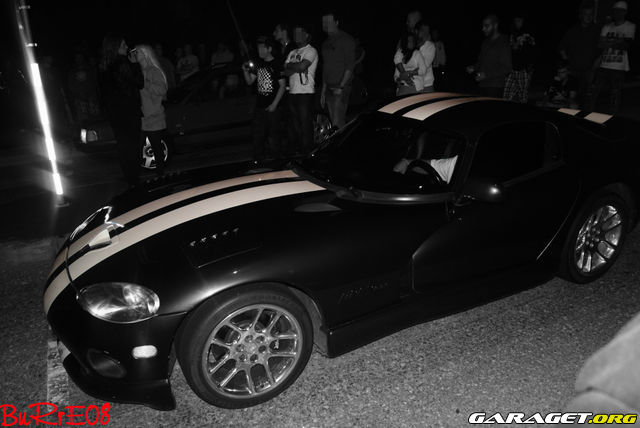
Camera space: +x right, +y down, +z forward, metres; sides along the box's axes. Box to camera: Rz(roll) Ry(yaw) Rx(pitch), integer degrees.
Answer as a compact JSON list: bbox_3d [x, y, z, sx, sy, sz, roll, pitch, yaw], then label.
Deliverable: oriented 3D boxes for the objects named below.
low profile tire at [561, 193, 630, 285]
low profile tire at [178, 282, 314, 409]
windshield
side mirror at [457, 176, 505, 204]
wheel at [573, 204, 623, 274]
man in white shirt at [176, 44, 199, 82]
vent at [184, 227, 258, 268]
[{"bbox_3d":[1.823,0.136,3.360,0.660,0.660,0.320,-12,22,-24],"label":"low profile tire"},{"bbox_3d":[-0.367,0.617,2.387,0.650,0.650,0.275,-12,22,-23],"label":"low profile tire"},{"bbox_3d":[0.282,-0.451,3.255,0.800,0.340,1.450,-12,22,-24],"label":"windshield"},{"bbox_3d":[0.860,-0.122,2.580,0.200,0.140,0.260,-12,22,-24],"label":"side mirror"},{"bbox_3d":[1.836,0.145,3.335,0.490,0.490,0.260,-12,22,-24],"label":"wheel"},{"bbox_3d":[-2.829,-2.912,10.683,0.500,1.680,0.320,-10,22,-18],"label":"man in white shirt"},{"bbox_3d":[-0.482,0.151,2.328,0.330,0.060,0.290,-17,32,-21],"label":"vent"}]

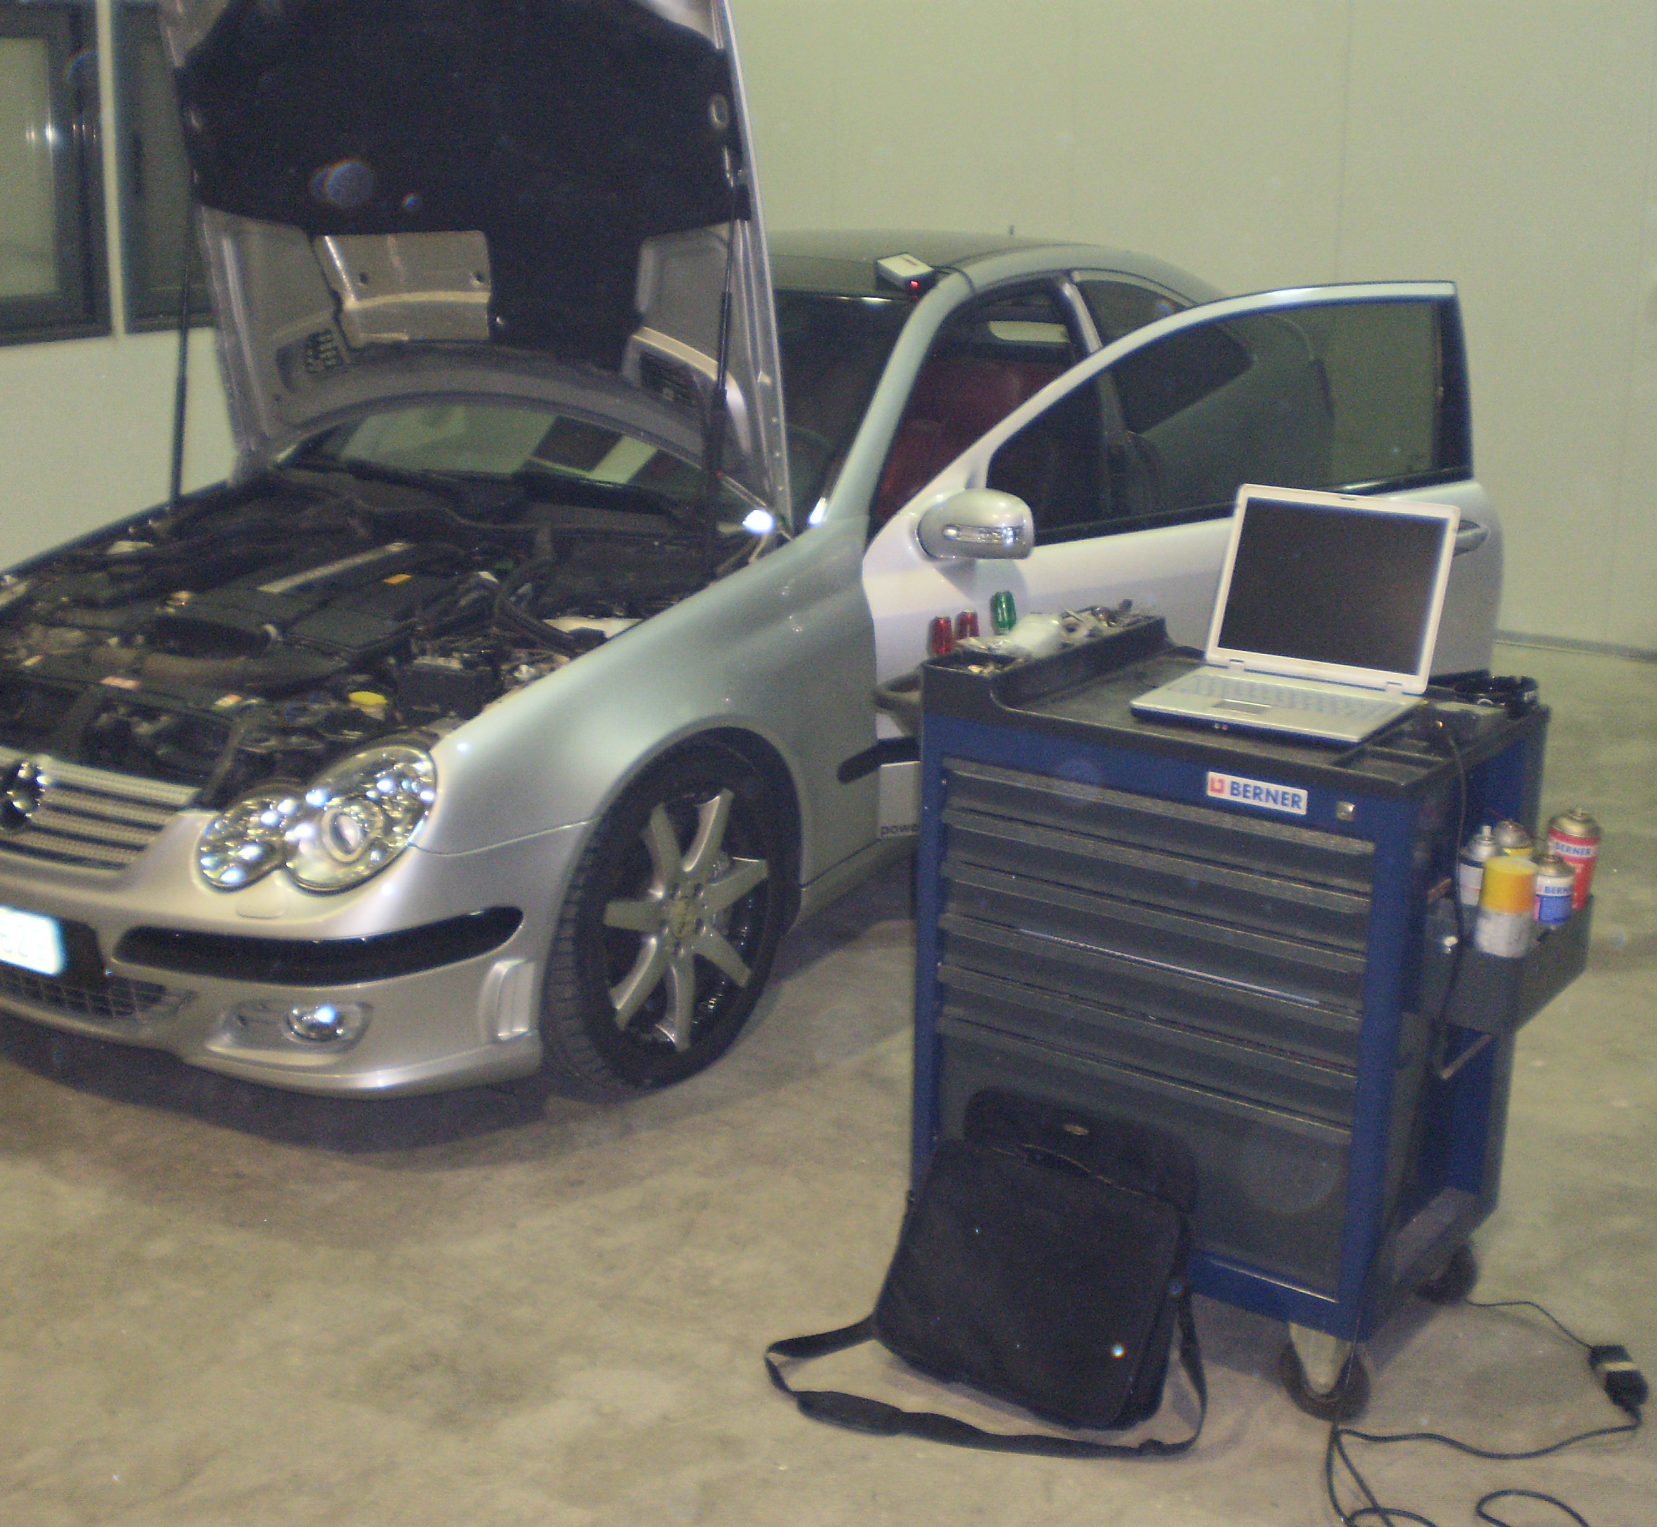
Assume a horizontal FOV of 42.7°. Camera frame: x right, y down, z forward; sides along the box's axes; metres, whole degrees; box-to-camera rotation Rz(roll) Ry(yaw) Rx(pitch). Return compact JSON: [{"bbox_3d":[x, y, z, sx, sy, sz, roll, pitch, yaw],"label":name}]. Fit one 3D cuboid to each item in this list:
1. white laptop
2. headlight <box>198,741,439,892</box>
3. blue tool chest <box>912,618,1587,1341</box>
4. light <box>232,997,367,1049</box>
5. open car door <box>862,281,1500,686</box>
[{"bbox_3d":[0.613,-0.193,2.757,0.325,0.287,0.377,11,18,34],"label":"white laptop"},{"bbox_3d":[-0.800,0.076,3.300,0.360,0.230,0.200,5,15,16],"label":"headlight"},{"bbox_3d":[0.564,0.324,2.870,0.780,0.926,0.480,11,18,36],"label":"blue tool chest"},{"bbox_3d":[-0.809,0.400,3.283,0.210,0.075,0.080,3,15,11],"label":"light"},{"bbox_3d":[0.709,-0.417,4.281,1.300,1.100,0.310,-2,15,-8],"label":"open car door"}]

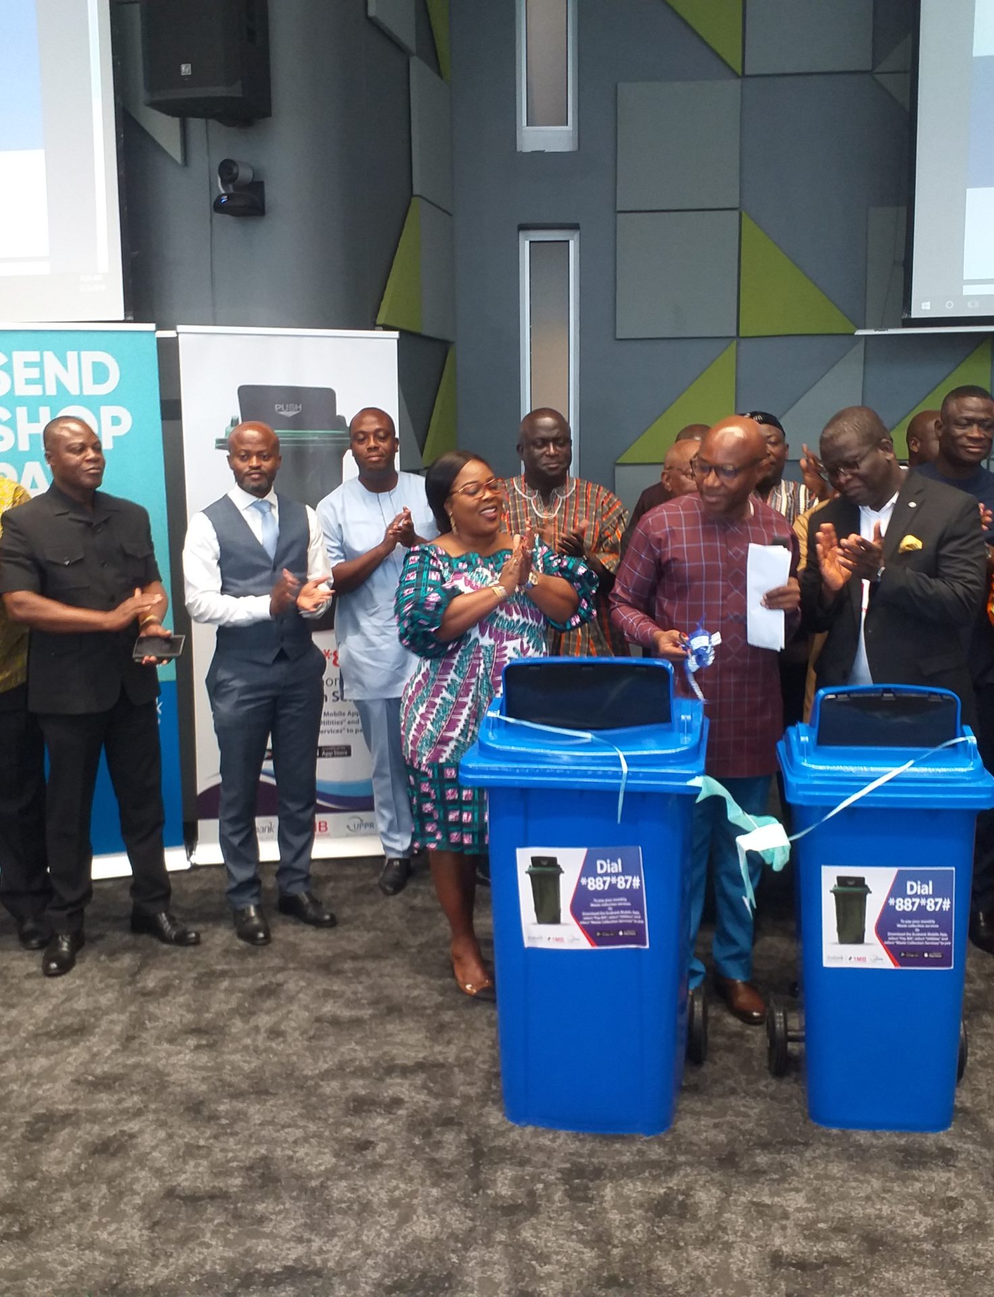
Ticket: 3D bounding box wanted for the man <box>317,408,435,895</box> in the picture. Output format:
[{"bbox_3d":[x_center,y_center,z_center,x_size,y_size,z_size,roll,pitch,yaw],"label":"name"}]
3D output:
[{"bbox_3d":[-0.441,0.007,4.809,0.500,1.754,0.420,-2,7,-8],"label":"man"}]

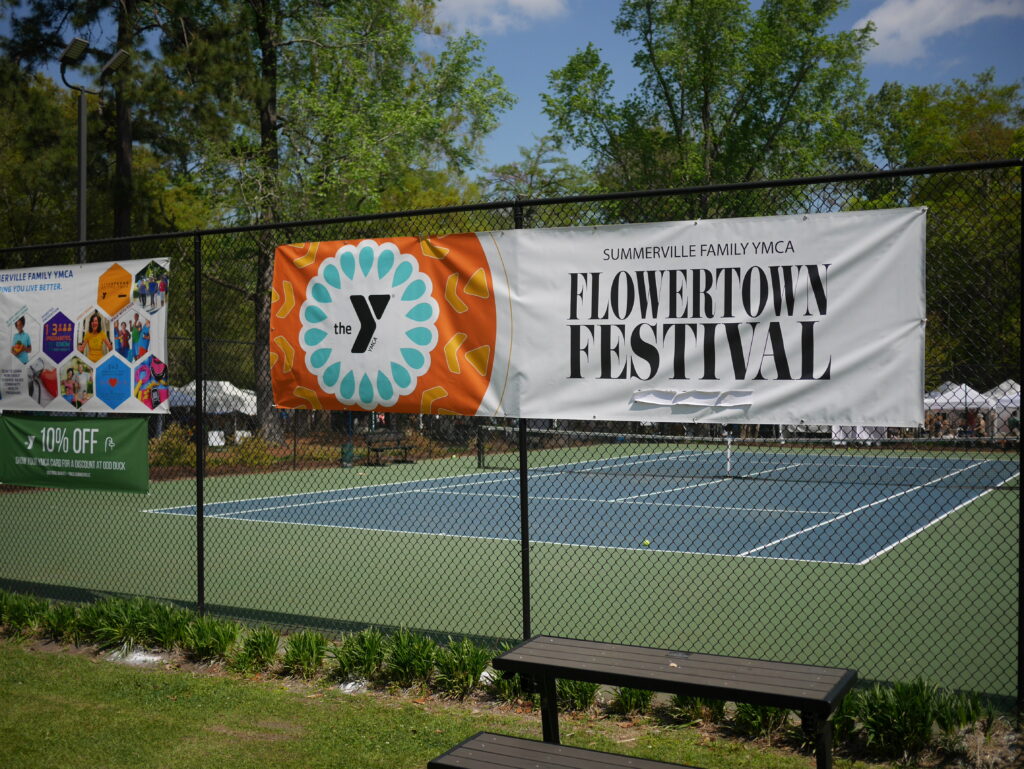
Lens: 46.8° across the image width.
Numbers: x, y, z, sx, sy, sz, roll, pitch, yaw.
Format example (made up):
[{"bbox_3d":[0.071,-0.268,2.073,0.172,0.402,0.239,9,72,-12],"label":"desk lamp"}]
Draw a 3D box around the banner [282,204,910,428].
[{"bbox_3d":[0.272,-0.413,7.979,4.820,1.275,0.060,0,0,28],"label":"banner"}]

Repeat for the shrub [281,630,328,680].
[{"bbox_3d":[-1.333,1.730,7.650,0.310,0.290,0.310,0,0,0],"label":"shrub"}]

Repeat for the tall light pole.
[{"bbox_3d":[-8.129,-2.307,23.159,0.750,8.600,1.300,0,0,28],"label":"tall light pole"}]

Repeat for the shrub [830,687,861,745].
[{"bbox_3d":[1.840,1.847,6.638,0.270,0.310,0.270,0,0,29],"label":"shrub"}]

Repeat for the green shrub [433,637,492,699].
[{"bbox_3d":[-0.311,1.825,7.665,0.390,0.340,0.390,0,0,0],"label":"green shrub"}]

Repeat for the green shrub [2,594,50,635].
[{"bbox_3d":[-3.650,1.714,8.887,0.360,0.310,0.350,0,0,28],"label":"green shrub"}]

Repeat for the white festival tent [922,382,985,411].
[{"bbox_3d":[23.922,1.597,63.000,3.050,3.200,3.050,0,0,28],"label":"white festival tent"}]

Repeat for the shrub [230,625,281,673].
[{"bbox_3d":[-1.690,1.734,7.805,0.330,0.280,0.320,0,0,0],"label":"shrub"}]

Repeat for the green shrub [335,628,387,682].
[{"bbox_3d":[-1.022,1.834,8.053,0.360,0.320,0.360,0,0,0],"label":"green shrub"}]

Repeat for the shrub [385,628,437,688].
[{"bbox_3d":[-0.635,1.708,7.424,0.340,0.340,0.340,0,0,0],"label":"shrub"}]

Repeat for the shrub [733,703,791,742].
[{"bbox_3d":[1.335,1.723,6.331,0.320,0.320,0.330,0,0,28],"label":"shrub"}]

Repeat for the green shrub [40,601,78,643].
[{"bbox_3d":[-3.492,1.843,9.288,0.300,0.290,0.300,0,0,29],"label":"green shrub"}]

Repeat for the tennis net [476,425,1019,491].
[{"bbox_3d":[4.801,1.582,26.338,12.800,1.070,0.120,0,0,29],"label":"tennis net"}]

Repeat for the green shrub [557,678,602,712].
[{"bbox_3d":[0.368,1.726,6.889,0.300,0.310,0.310,0,0,0],"label":"green shrub"}]

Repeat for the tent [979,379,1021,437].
[{"bbox_3d":[21.853,1.362,52.000,3.050,3.200,3.050,0,0,29],"label":"tent"}]

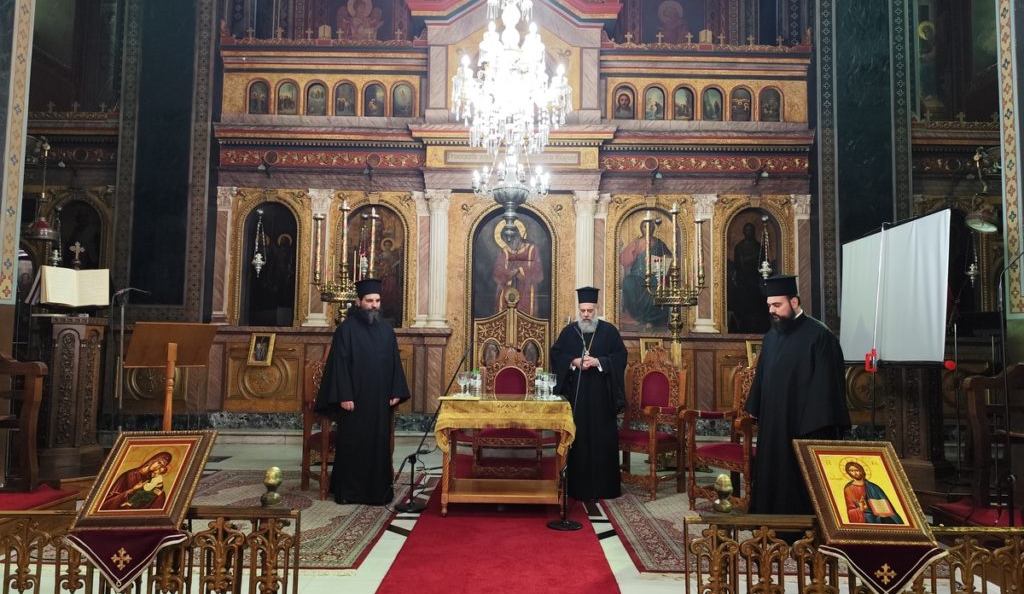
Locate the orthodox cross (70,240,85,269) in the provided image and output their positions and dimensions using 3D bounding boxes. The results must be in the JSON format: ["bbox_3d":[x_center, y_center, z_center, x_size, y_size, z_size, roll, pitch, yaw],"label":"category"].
[{"bbox_3d":[-3.519,-0.322,5.503,0.120,0.250,0.035,3,-4,-25],"label":"orthodox cross"}]

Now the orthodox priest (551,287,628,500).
[{"bbox_3d":[0.695,0.827,6.027,0.680,1.820,0.480,1,-4,5],"label":"orthodox priest"}]

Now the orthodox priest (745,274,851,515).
[{"bbox_3d":[2.023,0.756,4.821,0.480,1.837,0.720,4,-5,-40],"label":"orthodox priest"}]

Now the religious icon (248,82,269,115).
[{"bbox_3d":[-3.338,-2.624,8.960,0.264,0.438,0.050,1,-4,0],"label":"religious icon"}]

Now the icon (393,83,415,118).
[{"bbox_3d":[-1.484,-2.687,9.305,0.301,0.475,0.050,1,-4,0],"label":"icon"}]

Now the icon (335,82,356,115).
[{"bbox_3d":[-2.326,-2.773,9.505,0.298,0.486,0.050,1,-4,0],"label":"icon"}]

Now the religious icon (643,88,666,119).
[{"bbox_3d":[1.885,-2.539,8.938,0.289,0.436,0.050,1,-4,0],"label":"religious icon"}]

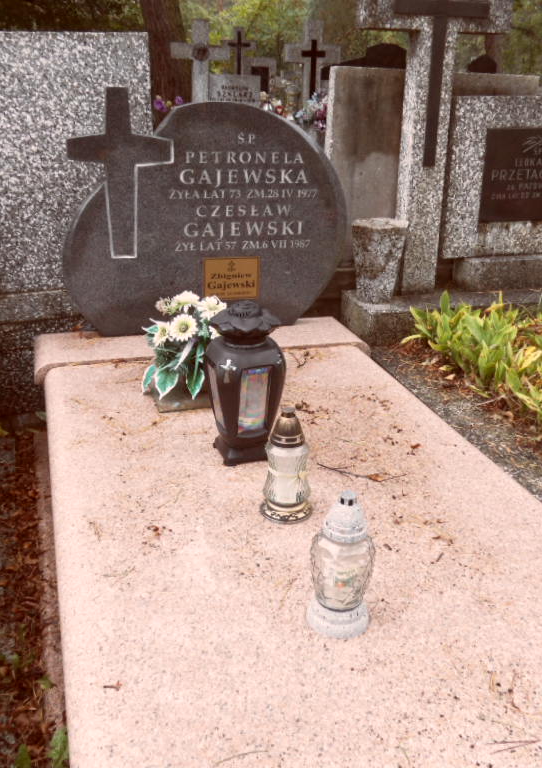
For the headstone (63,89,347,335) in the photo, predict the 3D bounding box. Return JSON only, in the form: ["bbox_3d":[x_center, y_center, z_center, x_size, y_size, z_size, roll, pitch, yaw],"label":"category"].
[{"bbox_3d":[-0.198,-0.537,2.259,0.888,0.745,0.070,-5,24,-12],"label":"headstone"}]

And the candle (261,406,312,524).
[{"bbox_3d":[0.032,0.150,1.365,0.099,0.225,0.099,0,23,0],"label":"candle"}]

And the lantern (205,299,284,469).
[{"bbox_3d":[-0.050,-0.008,1.556,0.150,0.342,0.150,-5,25,-15],"label":"lantern"}]

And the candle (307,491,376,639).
[{"bbox_3d":[0.111,0.269,1.073,0.103,0.240,0.103,1,24,-1],"label":"candle"}]

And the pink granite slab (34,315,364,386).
[{"bbox_3d":[-0.228,-0.111,2.283,1.000,0.058,0.290,-5,24,-12],"label":"pink granite slab"}]

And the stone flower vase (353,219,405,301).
[{"bbox_3d":[0.402,-0.460,2.674,0.208,0.285,0.208,-5,21,-16],"label":"stone flower vase"}]

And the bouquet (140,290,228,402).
[{"bbox_3d":[-0.222,-0.103,1.800,0.195,0.225,0.180,-5,25,-15],"label":"bouquet"}]

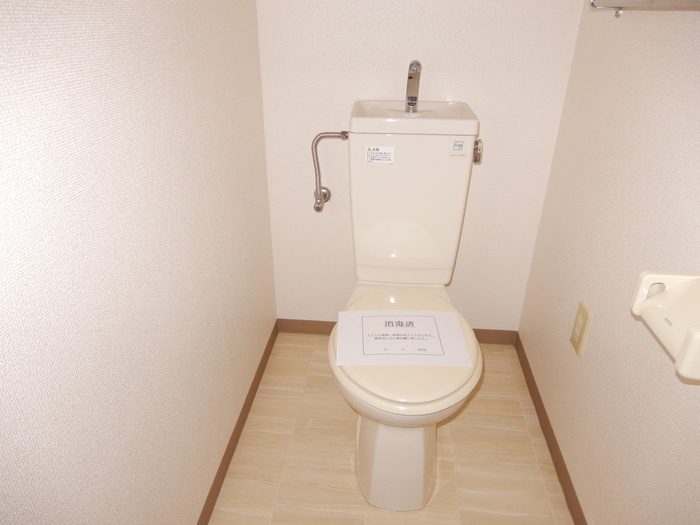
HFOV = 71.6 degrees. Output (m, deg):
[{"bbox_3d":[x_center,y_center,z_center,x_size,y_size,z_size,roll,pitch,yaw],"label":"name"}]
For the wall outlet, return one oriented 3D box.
[{"bbox_3d":[0.563,0.164,1.188,0.009,0.118,0.068,3,28,4],"label":"wall outlet"}]

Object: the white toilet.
[{"bbox_3d":[0.146,0.092,1.263,0.368,0.853,0.735,3,28,4],"label":"white toilet"}]

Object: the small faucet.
[{"bbox_3d":[0.164,-0.444,1.240,0.032,0.132,0.090,3,28,4],"label":"small faucet"}]

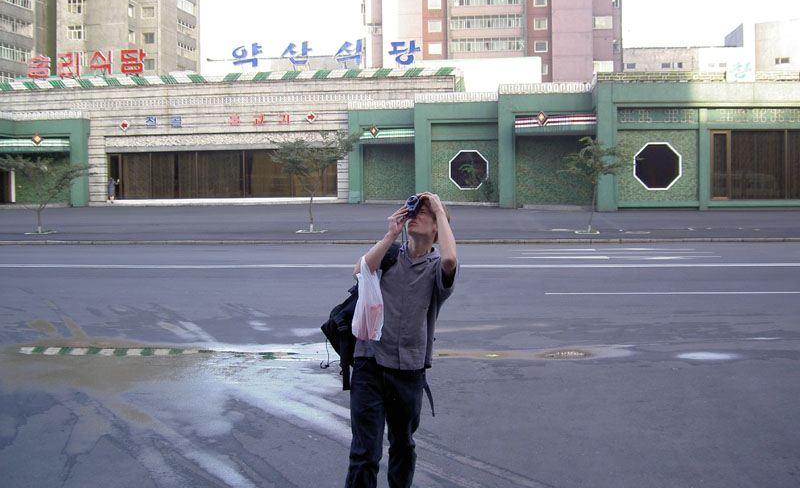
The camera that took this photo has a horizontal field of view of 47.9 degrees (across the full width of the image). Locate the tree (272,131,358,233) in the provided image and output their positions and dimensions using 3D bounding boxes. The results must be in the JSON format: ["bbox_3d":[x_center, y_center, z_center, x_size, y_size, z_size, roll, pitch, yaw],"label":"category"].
[{"bbox_3d":[-2.906,-2.157,31.000,2.800,3.450,2.700,0,4,6],"label":"tree"}]

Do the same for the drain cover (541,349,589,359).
[{"bbox_3d":[1.713,1.136,9.300,0.510,0.040,0.520,0,4,5],"label":"drain cover"}]

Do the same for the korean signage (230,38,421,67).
[{"bbox_3d":[-4.588,-11.774,55.500,11.800,1.580,0.300,0,4,5],"label":"korean signage"}]

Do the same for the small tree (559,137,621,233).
[{"bbox_3d":[6.441,-1.987,30.000,2.300,3.200,2.200,0,4,6],"label":"small tree"}]

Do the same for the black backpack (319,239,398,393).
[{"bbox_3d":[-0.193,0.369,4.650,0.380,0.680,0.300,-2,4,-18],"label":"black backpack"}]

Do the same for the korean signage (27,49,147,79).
[{"bbox_3d":[-19.826,-11.396,57.000,8.000,1.550,0.300,0,4,8],"label":"korean signage"}]

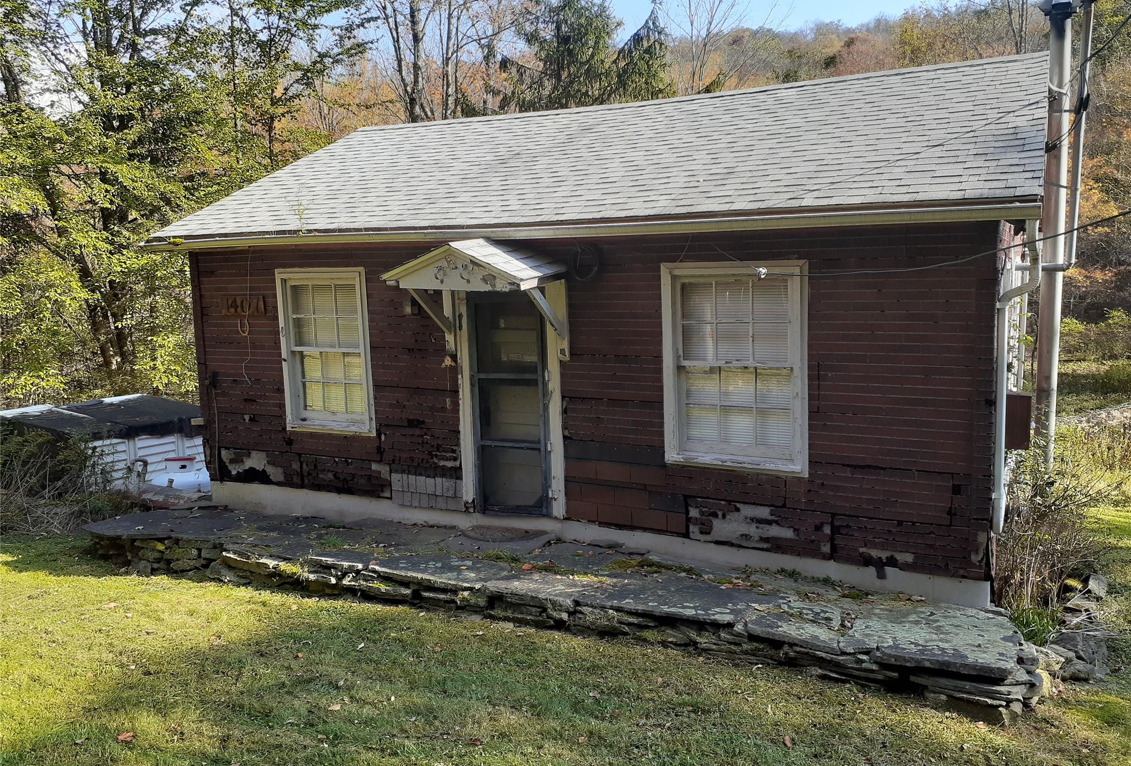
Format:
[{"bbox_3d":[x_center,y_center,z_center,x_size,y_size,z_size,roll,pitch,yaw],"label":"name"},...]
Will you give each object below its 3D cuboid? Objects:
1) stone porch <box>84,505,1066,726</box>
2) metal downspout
[{"bbox_3d":[-0.676,1.640,7.238,8.220,0.360,1.190,3,10,26],"label":"stone porch"},{"bbox_3d":[2.891,0.017,5.684,0.210,2.090,0.430,3,10,26],"label":"metal downspout"}]

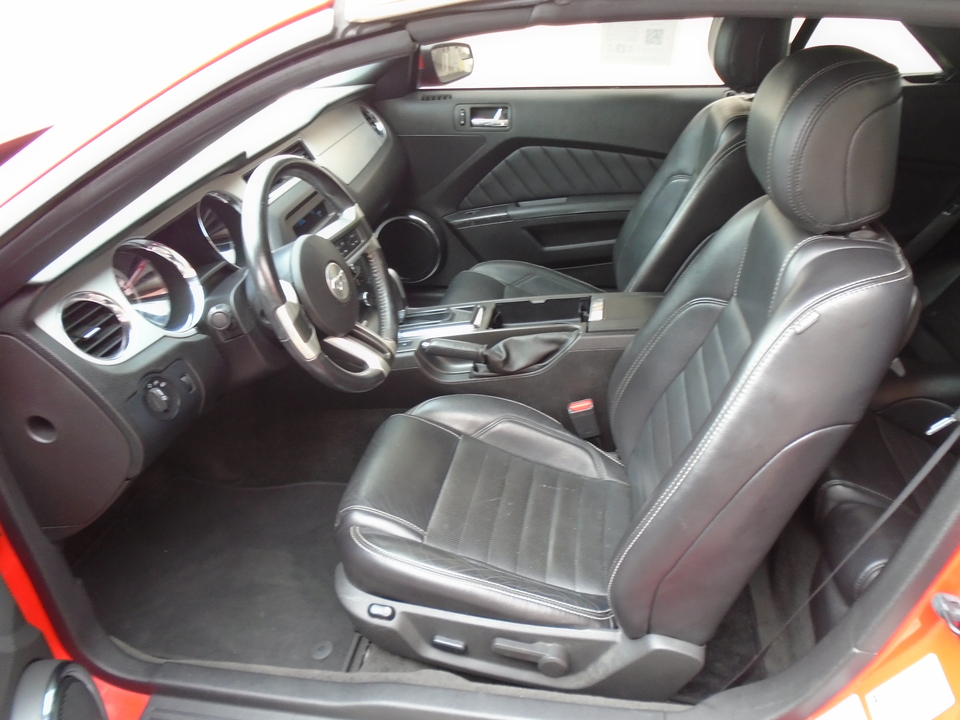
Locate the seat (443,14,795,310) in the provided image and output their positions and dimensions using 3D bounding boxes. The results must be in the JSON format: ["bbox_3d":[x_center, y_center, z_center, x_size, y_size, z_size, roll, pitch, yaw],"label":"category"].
[{"bbox_3d":[0.285,-0.356,1.752,0.820,0.930,0.530,3,30,10],"label":"seat"}]

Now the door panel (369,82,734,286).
[{"bbox_3d":[0.206,-0.463,2.088,1.170,0.630,0.130,3,30,10],"label":"door panel"}]

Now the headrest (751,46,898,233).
[{"bbox_3d":[0.407,-0.286,0.902,0.150,0.195,0.265,3,30,10],"label":"headrest"}]

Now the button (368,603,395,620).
[{"bbox_3d":[-0.144,0.370,1.070,0.037,0.024,0.013,3,30,10],"label":"button"}]

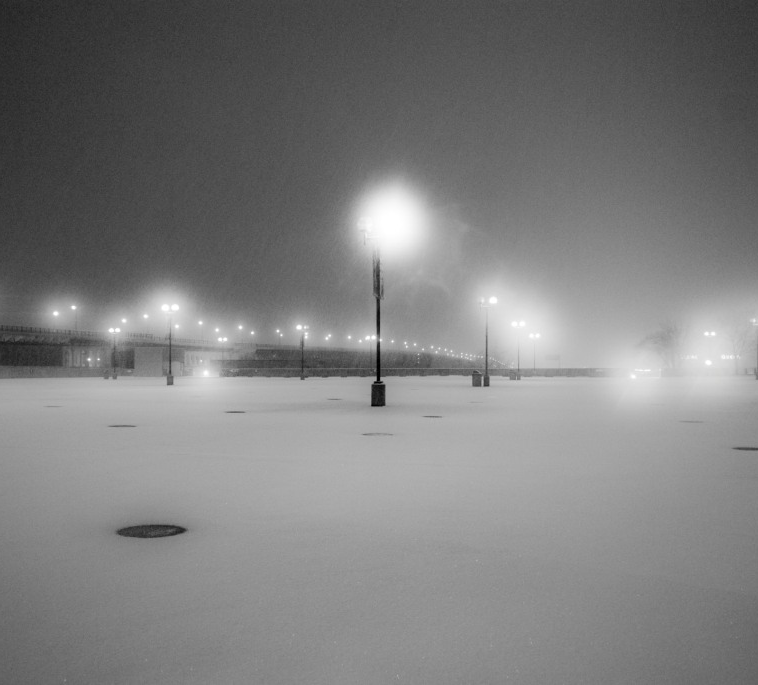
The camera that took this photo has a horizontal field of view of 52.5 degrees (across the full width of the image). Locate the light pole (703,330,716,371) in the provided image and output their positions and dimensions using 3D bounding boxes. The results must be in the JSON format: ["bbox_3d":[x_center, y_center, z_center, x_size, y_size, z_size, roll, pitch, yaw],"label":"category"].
[{"bbox_3d":[46.010,1.714,106.899,1.250,6.300,0.480,0,-2,7],"label":"light pole"}]

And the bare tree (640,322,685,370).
[{"bbox_3d":[44.994,0.952,122.000,7.300,8.890,6.940,0,-2,7],"label":"bare tree"}]

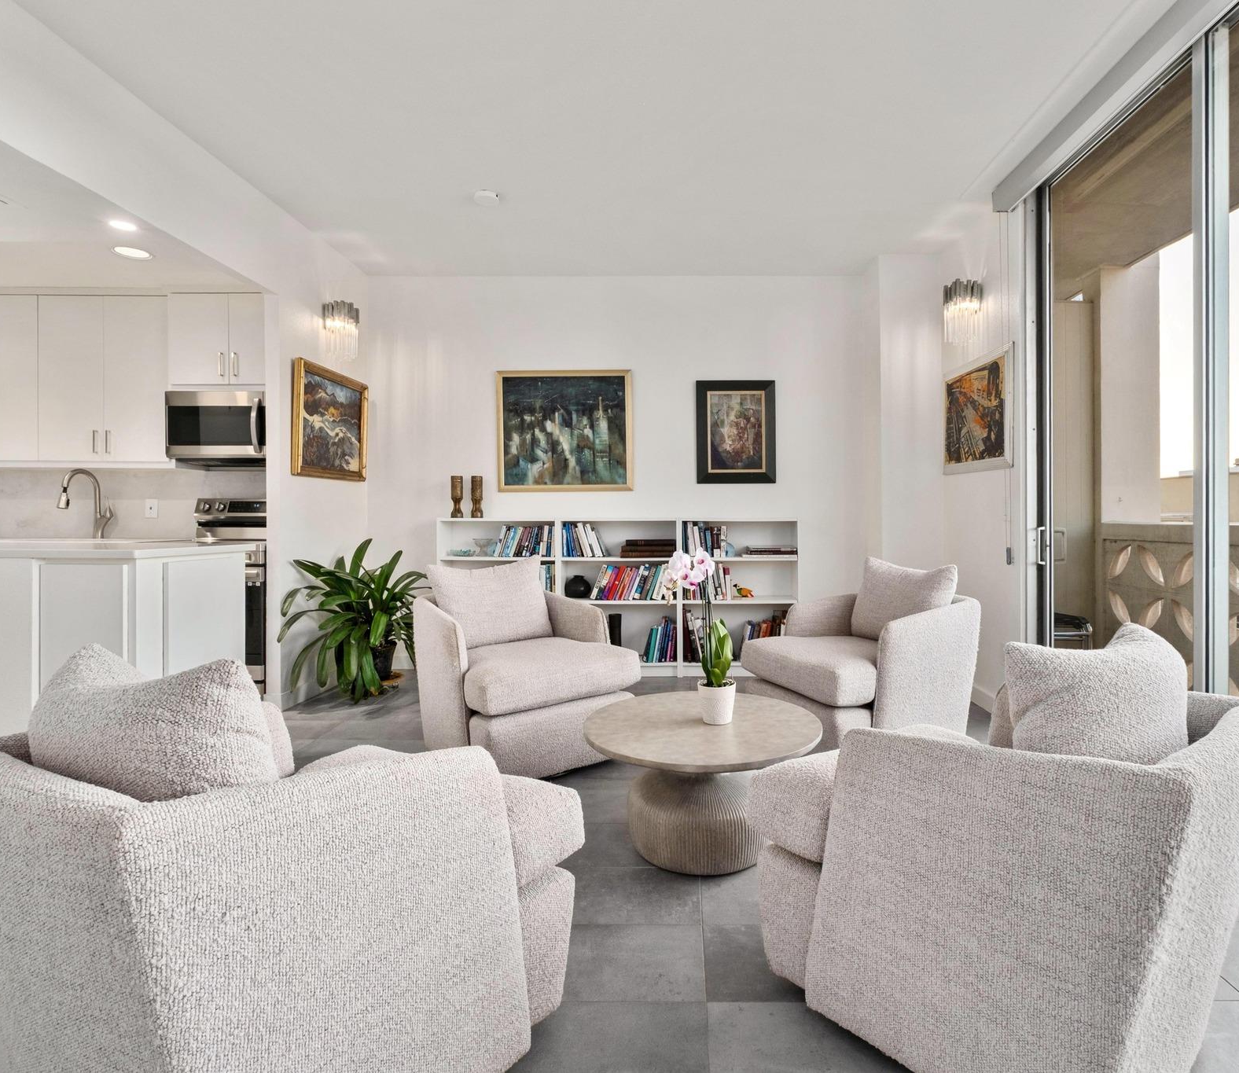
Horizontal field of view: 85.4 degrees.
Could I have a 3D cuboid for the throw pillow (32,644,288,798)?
[{"bbox_3d":[-0.766,0.368,1.140,0.500,0.390,0.190,0,11,30],"label":"throw pillow"}]

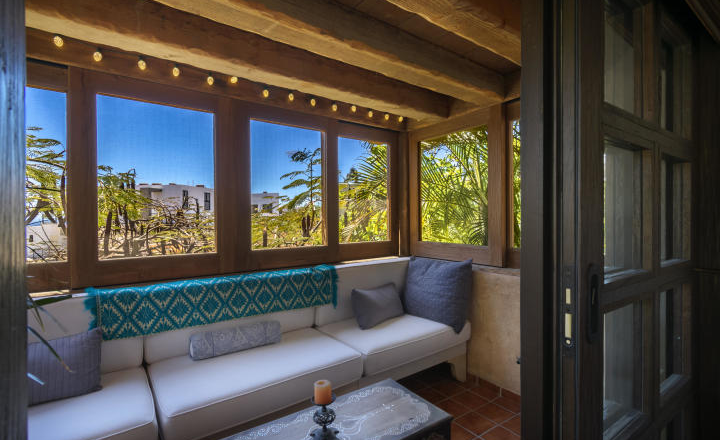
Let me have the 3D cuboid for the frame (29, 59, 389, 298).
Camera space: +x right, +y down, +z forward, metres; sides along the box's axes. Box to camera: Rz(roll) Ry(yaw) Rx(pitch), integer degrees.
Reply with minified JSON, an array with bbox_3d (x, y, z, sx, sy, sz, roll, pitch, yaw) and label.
[{"bbox_3d":[-0.826,-0.243,2.464,2.975,1.280,0.090,0,0,-34],"label":"frame"}]

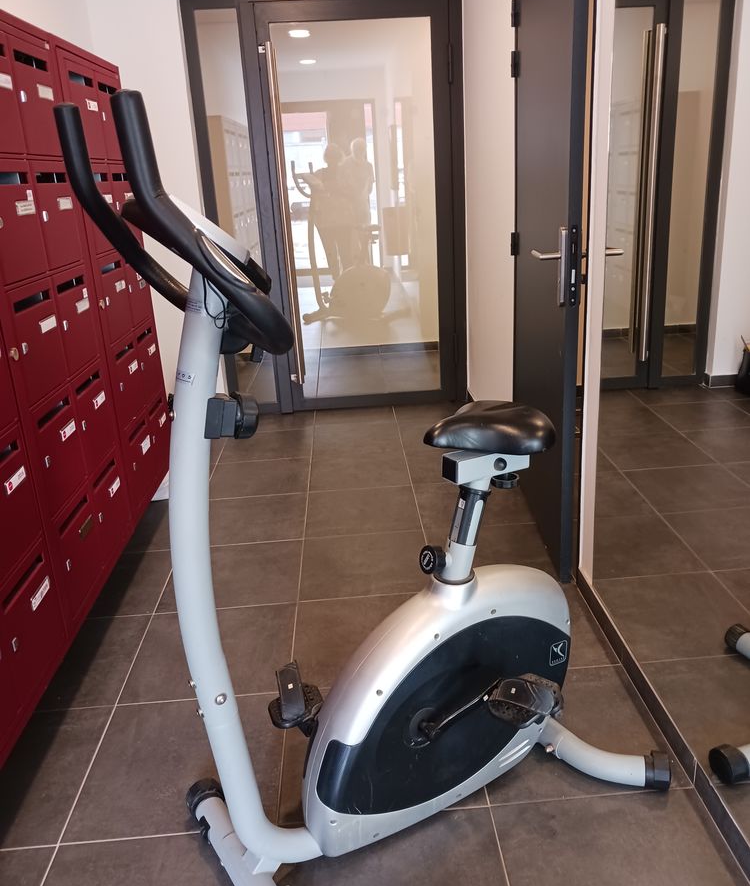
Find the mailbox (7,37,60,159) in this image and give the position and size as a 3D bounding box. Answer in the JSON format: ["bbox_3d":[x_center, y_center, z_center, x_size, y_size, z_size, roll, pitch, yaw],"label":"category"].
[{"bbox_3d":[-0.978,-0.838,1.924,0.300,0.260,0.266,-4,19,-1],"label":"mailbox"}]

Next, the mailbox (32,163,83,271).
[{"bbox_3d":[-0.984,-0.589,2.038,0.310,0.266,0.276,-4,19,-1],"label":"mailbox"}]

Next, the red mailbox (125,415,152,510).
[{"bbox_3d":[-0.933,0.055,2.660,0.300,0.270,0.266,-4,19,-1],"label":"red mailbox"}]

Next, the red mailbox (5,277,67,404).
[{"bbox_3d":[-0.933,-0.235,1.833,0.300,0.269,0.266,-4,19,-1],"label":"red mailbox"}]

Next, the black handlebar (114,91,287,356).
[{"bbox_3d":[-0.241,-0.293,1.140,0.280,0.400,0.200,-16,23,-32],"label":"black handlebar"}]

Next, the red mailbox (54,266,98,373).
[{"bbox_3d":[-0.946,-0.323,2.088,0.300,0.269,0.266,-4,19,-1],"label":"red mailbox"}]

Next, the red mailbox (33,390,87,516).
[{"bbox_3d":[-0.939,0.021,1.954,0.310,0.276,0.276,-4,19,-1],"label":"red mailbox"}]

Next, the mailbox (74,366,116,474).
[{"bbox_3d":[-0.951,-0.069,2.215,0.310,0.277,0.277,-4,19,-1],"label":"mailbox"}]

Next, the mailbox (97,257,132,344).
[{"bbox_3d":[-0.986,-0.463,2.505,0.310,0.268,0.280,-4,19,-1],"label":"mailbox"}]

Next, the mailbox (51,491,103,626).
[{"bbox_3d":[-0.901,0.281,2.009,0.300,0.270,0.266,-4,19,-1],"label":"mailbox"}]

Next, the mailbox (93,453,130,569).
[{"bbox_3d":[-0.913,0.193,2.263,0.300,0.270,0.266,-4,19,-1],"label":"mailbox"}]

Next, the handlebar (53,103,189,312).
[{"bbox_3d":[-0.389,-0.362,1.220,0.180,0.343,0.150,-15,22,-29],"label":"handlebar"}]

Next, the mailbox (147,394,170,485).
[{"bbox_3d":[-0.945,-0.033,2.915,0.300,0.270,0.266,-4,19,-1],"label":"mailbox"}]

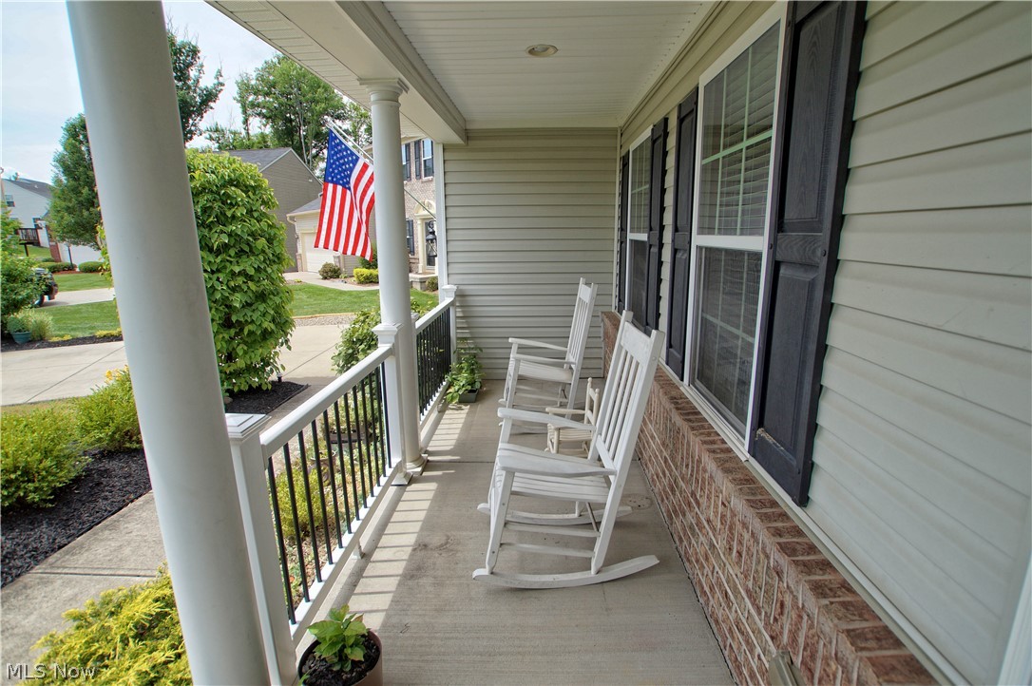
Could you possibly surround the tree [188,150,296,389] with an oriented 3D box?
[{"bbox_3d":[-3.697,-0.728,5.439,1.750,2.820,1.750,-10,16,-32],"label":"tree"}]

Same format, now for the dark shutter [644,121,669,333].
[{"bbox_3d":[0.936,-0.686,3.068,0.032,1.455,0.375,0,13,3],"label":"dark shutter"}]

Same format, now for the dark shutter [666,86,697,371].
[{"bbox_3d":[0.904,-0.549,2.495,0.032,1.455,0.375,0,13,3],"label":"dark shutter"}]

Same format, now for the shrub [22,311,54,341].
[{"bbox_3d":[-9.587,-0.343,9.200,0.580,0.620,0.580,-1,13,3],"label":"shrub"}]

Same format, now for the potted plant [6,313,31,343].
[{"bbox_3d":[-10.922,-0.298,10.078,0.380,0.620,0.380,10,18,41],"label":"potted plant"}]

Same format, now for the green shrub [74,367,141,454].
[{"bbox_3d":[-3.825,0.590,4.443,0.760,0.720,0.760,-13,18,-40],"label":"green shrub"}]

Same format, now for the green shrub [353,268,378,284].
[{"bbox_3d":[-6.037,-2.719,18.600,1.200,0.640,1.000,-1,13,3],"label":"green shrub"}]

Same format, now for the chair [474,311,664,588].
[{"bbox_3d":[0.205,0.470,2.191,0.840,1.180,0.650,-1,13,0],"label":"chair"}]

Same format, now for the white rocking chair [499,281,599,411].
[{"bbox_3d":[0.258,0.093,3.719,0.830,1.150,0.630,-1,13,0],"label":"white rocking chair"}]

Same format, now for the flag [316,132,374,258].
[{"bbox_3d":[-1.903,-1.666,5.200,0.800,1.450,0.250,-1,13,3],"label":"flag"}]

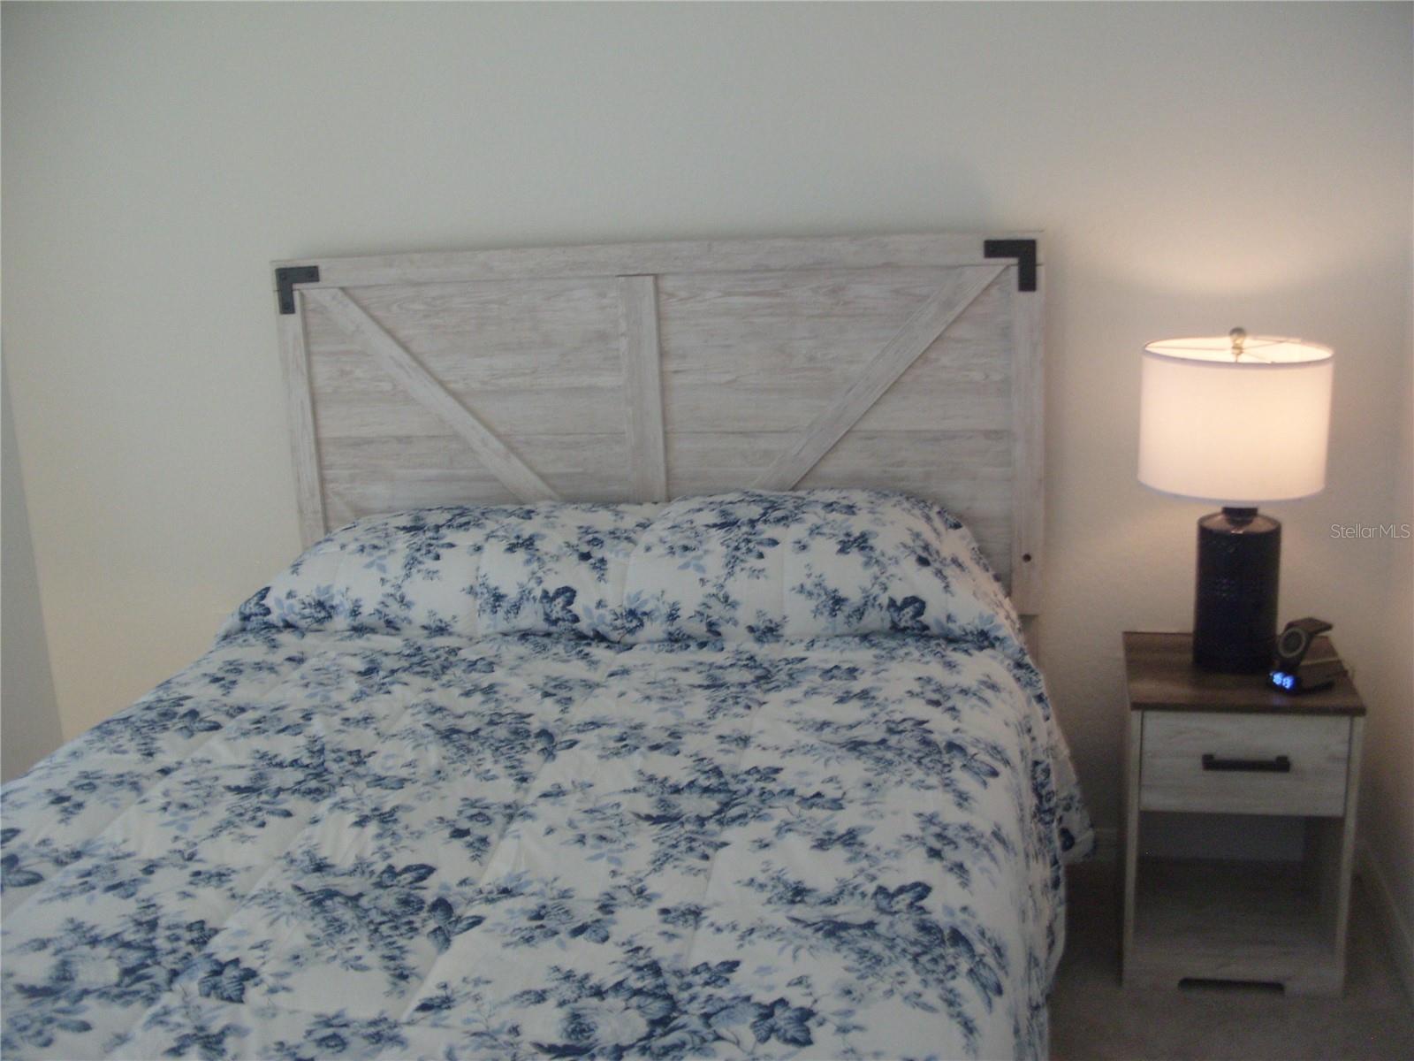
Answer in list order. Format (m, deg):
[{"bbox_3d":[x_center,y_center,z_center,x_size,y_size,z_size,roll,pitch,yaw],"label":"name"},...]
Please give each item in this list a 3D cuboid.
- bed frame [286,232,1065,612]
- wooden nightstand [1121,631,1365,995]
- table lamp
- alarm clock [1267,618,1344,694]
[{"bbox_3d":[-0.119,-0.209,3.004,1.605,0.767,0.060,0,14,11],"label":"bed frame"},{"bbox_3d":[1.010,0.533,2.777,0.388,0.563,0.400,1,14,13],"label":"wooden nightstand"},{"bbox_3d":[0.987,-0.060,2.680,0.335,0.636,0.335,1,14,13],"label":"table lamp"},{"bbox_3d":[1.084,0.223,2.600,0.120,0.116,0.075,-13,17,-37],"label":"alarm clock"}]

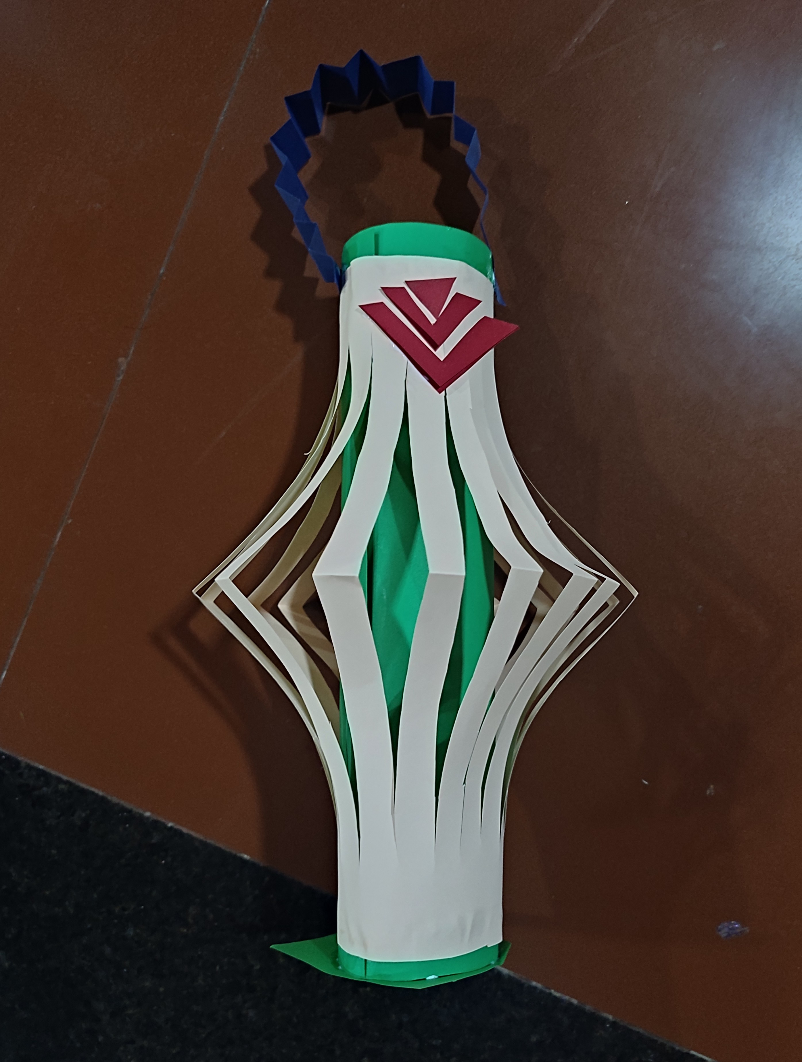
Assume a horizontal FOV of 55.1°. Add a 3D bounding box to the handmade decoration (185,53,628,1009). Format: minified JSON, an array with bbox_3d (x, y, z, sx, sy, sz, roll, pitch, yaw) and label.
[{"bbox_3d":[0.006,-0.024,0.319,0.183,0.172,0.375,0,83,0],"label":"handmade decoration"}]

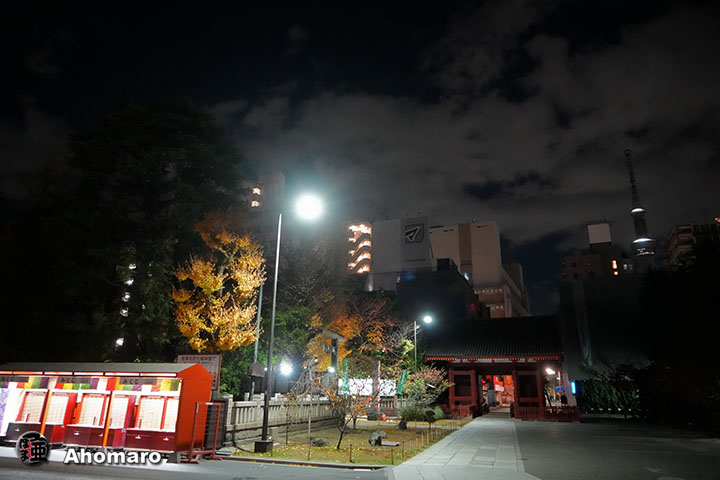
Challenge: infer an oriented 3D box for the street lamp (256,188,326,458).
[{"bbox_3d":[-2.317,2.477,15.596,1.500,8.100,0.500,-5,-19,16],"label":"street lamp"}]

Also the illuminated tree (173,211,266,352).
[{"bbox_3d":[-6.009,3.190,20.658,4.300,9.800,4.300,-5,-19,16],"label":"illuminated tree"}]

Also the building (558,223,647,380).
[{"bbox_3d":[30.066,10.574,58.554,10.000,20.000,14.000,-5,-19,16],"label":"building"}]

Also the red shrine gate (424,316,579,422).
[{"bbox_3d":[11.387,10.812,41.198,11.200,8.400,8.200,-5,-19,16],"label":"red shrine gate"}]

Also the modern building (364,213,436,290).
[{"bbox_3d":[11.078,16.159,108.645,15.000,40.000,16.000,-5,-19,16],"label":"modern building"}]

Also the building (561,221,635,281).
[{"bbox_3d":[53.697,17.376,106.073,14.500,37.000,14.000,-5,-19,16],"label":"building"}]

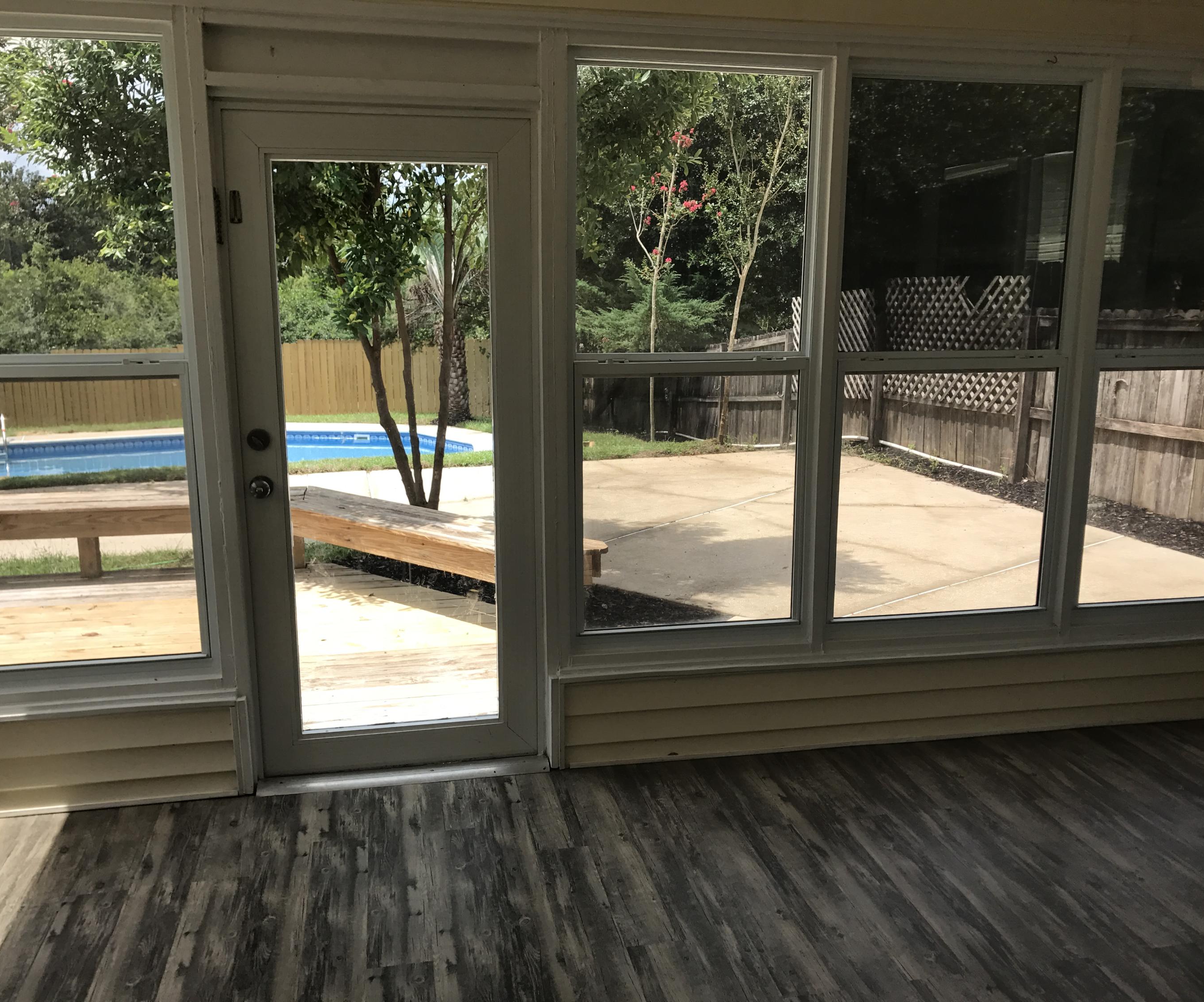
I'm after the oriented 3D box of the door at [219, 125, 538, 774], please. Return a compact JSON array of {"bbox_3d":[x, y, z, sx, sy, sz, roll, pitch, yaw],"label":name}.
[{"bbox_3d":[-0.648,-0.129,3.354,0.910,2.040,0.090,-2,12,-10],"label":"door"}]

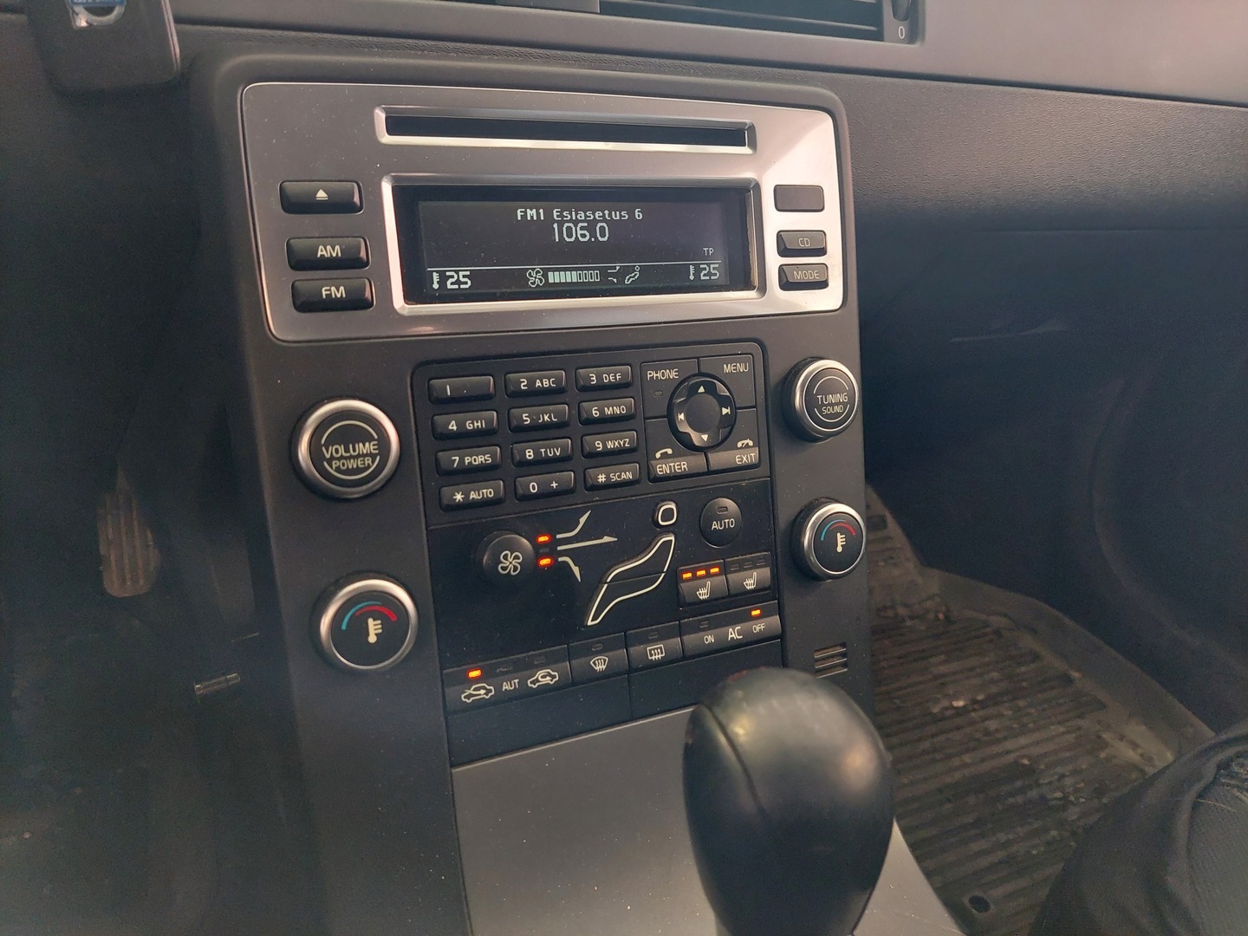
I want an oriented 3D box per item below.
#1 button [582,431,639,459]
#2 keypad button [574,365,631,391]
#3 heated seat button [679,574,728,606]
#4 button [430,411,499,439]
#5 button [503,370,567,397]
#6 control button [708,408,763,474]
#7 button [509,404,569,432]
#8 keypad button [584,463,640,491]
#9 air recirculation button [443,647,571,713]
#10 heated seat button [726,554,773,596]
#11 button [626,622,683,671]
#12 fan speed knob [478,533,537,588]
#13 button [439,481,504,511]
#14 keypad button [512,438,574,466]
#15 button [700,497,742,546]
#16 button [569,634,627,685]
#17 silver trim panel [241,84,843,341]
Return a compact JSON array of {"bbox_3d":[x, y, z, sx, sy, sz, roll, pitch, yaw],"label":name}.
[{"bbox_3d":[-0.005,-0.008,0.319,0.021,0.009,0.004,-7,5,-24],"label":"button"},{"bbox_3d":[-0.007,-0.032,0.317,0.021,0.009,0.004,-7,5,-24],"label":"keypad button"},{"bbox_3d":[0.029,0.044,0.323,0.019,0.008,0.004,-7,5,-25],"label":"heated seat button"},{"bbox_3d":[-0.050,-0.014,0.284,0.020,0.007,0.004,-7,5,-25],"label":"button"},{"bbox_3d":[-0.028,-0.027,0.293,0.020,0.007,0.004,-7,5,-25],"label":"button"},{"bbox_3d":[0.040,-0.010,0.326,0.021,0.021,0.004,-7,5,-25],"label":"control button"},{"bbox_3d":[-0.029,-0.017,0.308,0.021,0.009,0.004,-7,5,-24],"label":"button"},{"bbox_3d":[-0.003,0.003,0.306,0.020,0.007,0.004,-7,5,-25],"label":"keypad button"},{"bbox_3d":[-0.037,0.068,0.293,0.042,0.014,0.004,-7,5,-25],"label":"air recirculation button"},{"bbox_3d":[0.048,0.041,0.344,0.018,0.014,0.005,-7,5,-24],"label":"heated seat button"},{"bbox_3d":[0.011,0.063,0.315,0.021,0.014,0.004,-7,5,-25],"label":"button"},{"bbox_3d":[-0.039,0.030,0.301,0.018,0.018,0.010,-7,5,-24],"label":"fan speed knob"},{"bbox_3d":[-0.048,0.009,0.285,0.020,0.008,0.004,-7,5,-25],"label":"button"},{"bbox_3d":[-0.028,-0.006,0.309,0.021,0.009,0.004,-7,5,-24],"label":"keypad button"},{"bbox_3d":[0.037,0.020,0.338,0.018,0.018,0.004,-7,5,-24],"label":"button"},{"bbox_3d":[-0.008,0.065,0.306,0.021,0.014,0.004,-7,5,-25],"label":"button"},{"bbox_3d":[-0.016,-0.087,0.313,0.212,0.078,0.014,-7,5,-24],"label":"silver trim panel"}]

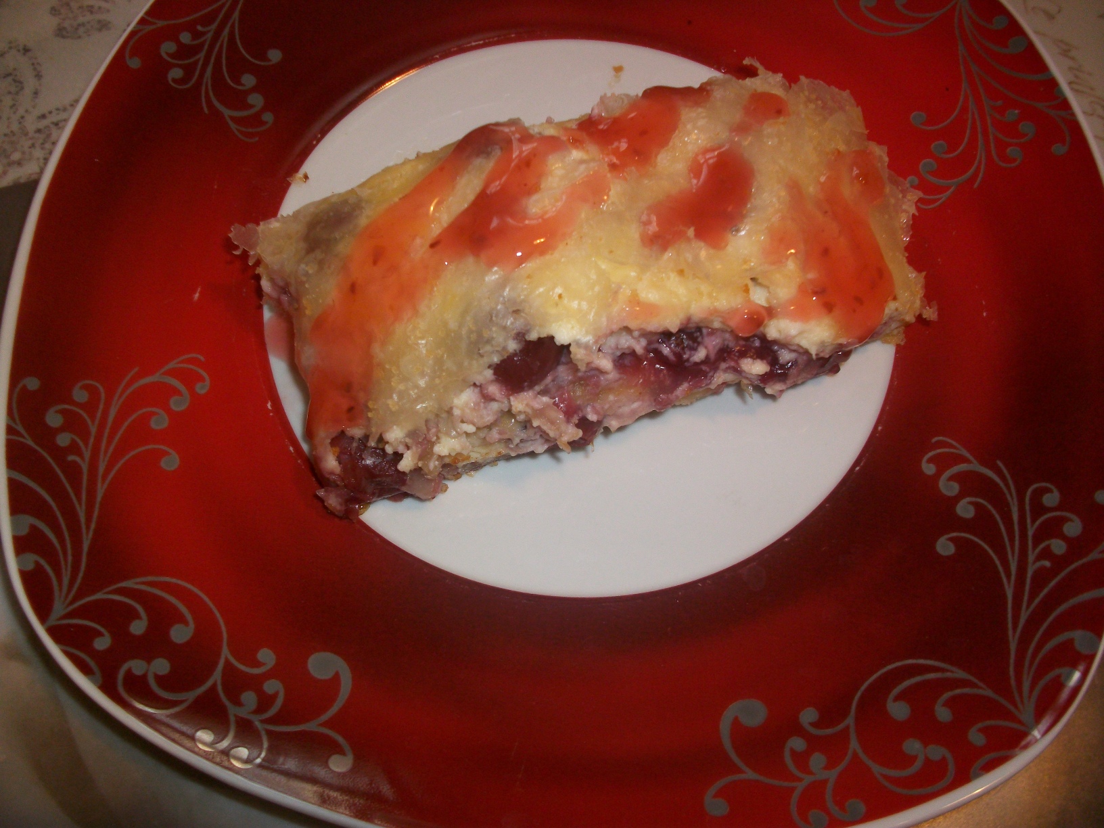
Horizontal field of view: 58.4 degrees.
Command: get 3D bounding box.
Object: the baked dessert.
[{"bbox_3d":[0.008,-0.033,0.223,0.144,0.036,0.068,-18,70,-9],"label":"baked dessert"}]

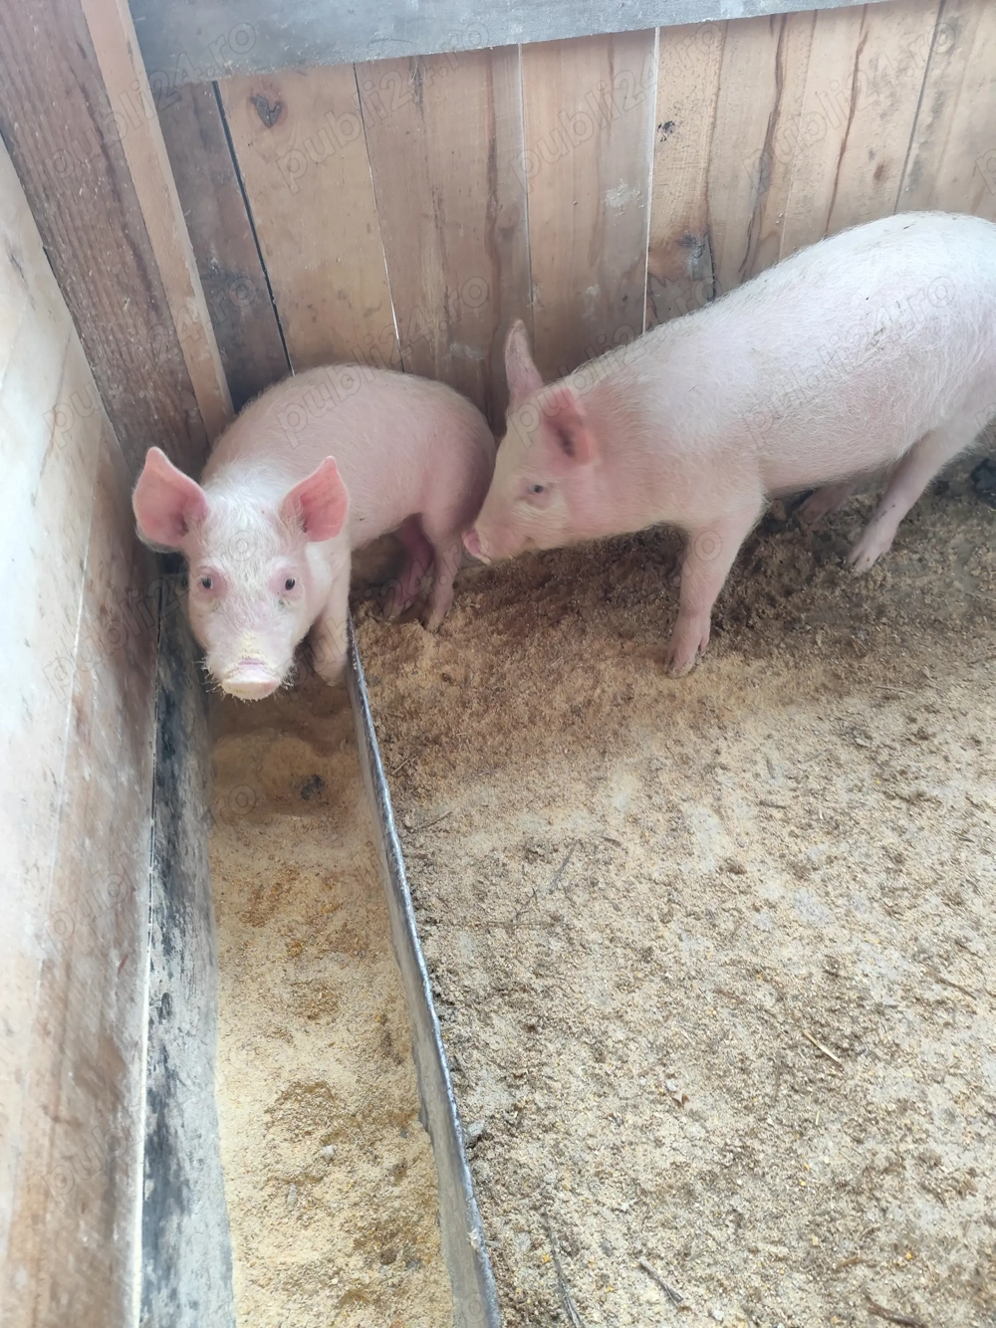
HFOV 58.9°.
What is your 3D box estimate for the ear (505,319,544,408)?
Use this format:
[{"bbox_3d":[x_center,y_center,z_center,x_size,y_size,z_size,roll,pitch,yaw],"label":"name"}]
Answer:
[{"bbox_3d":[0.033,-0.353,1.040,0.036,0.100,0.065,3,36,21],"label":"ear"}]

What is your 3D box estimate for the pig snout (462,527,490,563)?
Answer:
[{"bbox_3d":[-0.029,-0.167,1.240,0.022,0.047,0.050,-36,52,-16],"label":"pig snout"}]

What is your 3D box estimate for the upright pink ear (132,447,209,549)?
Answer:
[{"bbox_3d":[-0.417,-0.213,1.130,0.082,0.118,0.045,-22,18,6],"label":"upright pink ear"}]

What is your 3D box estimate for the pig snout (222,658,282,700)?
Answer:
[{"bbox_3d":[-0.286,0.018,1.030,0.066,0.047,0.030,-2,65,-14],"label":"pig snout"}]

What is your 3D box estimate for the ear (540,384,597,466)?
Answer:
[{"bbox_3d":[0.080,-0.265,0.980,0.058,0.090,0.050,-7,25,13],"label":"ear"}]

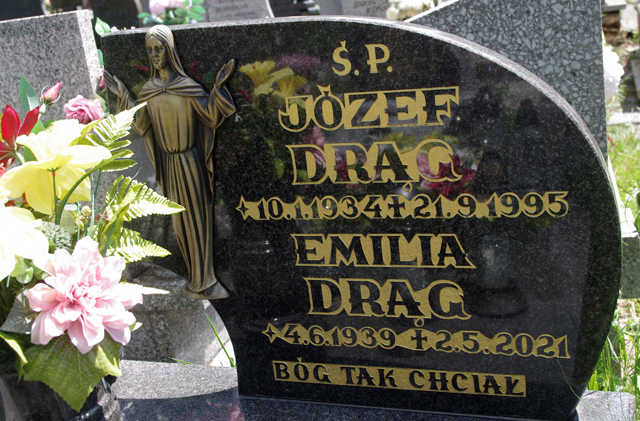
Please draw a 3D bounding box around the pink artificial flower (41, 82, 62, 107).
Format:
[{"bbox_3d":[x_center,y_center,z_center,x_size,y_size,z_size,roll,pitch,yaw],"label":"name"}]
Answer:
[{"bbox_3d":[-0.439,-0.190,1.335,0.046,0.030,0.030,-54,20,-23],"label":"pink artificial flower"}]

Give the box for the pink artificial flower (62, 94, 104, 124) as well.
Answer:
[{"bbox_3d":[-0.382,-0.158,1.320,0.067,0.058,0.056,-11,16,-15],"label":"pink artificial flower"}]

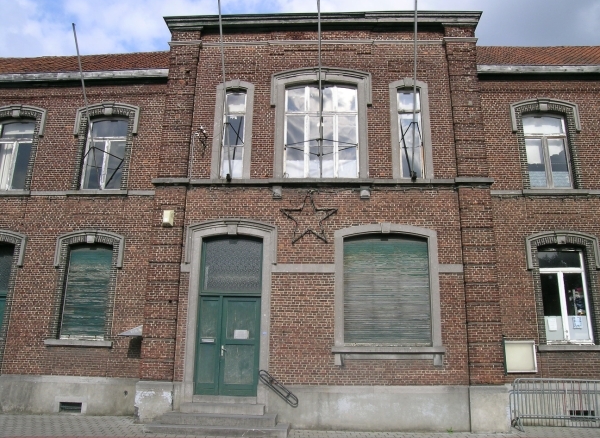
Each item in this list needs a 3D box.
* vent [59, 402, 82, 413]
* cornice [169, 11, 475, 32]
[{"bbox_3d":[-5.436,4.477,11.536,0.560,0.240,0.100,0,-15,3],"label":"vent"},{"bbox_3d":[0.571,-5.182,12.963,8.350,0.400,0.380,0,-15,3],"label":"cornice"}]

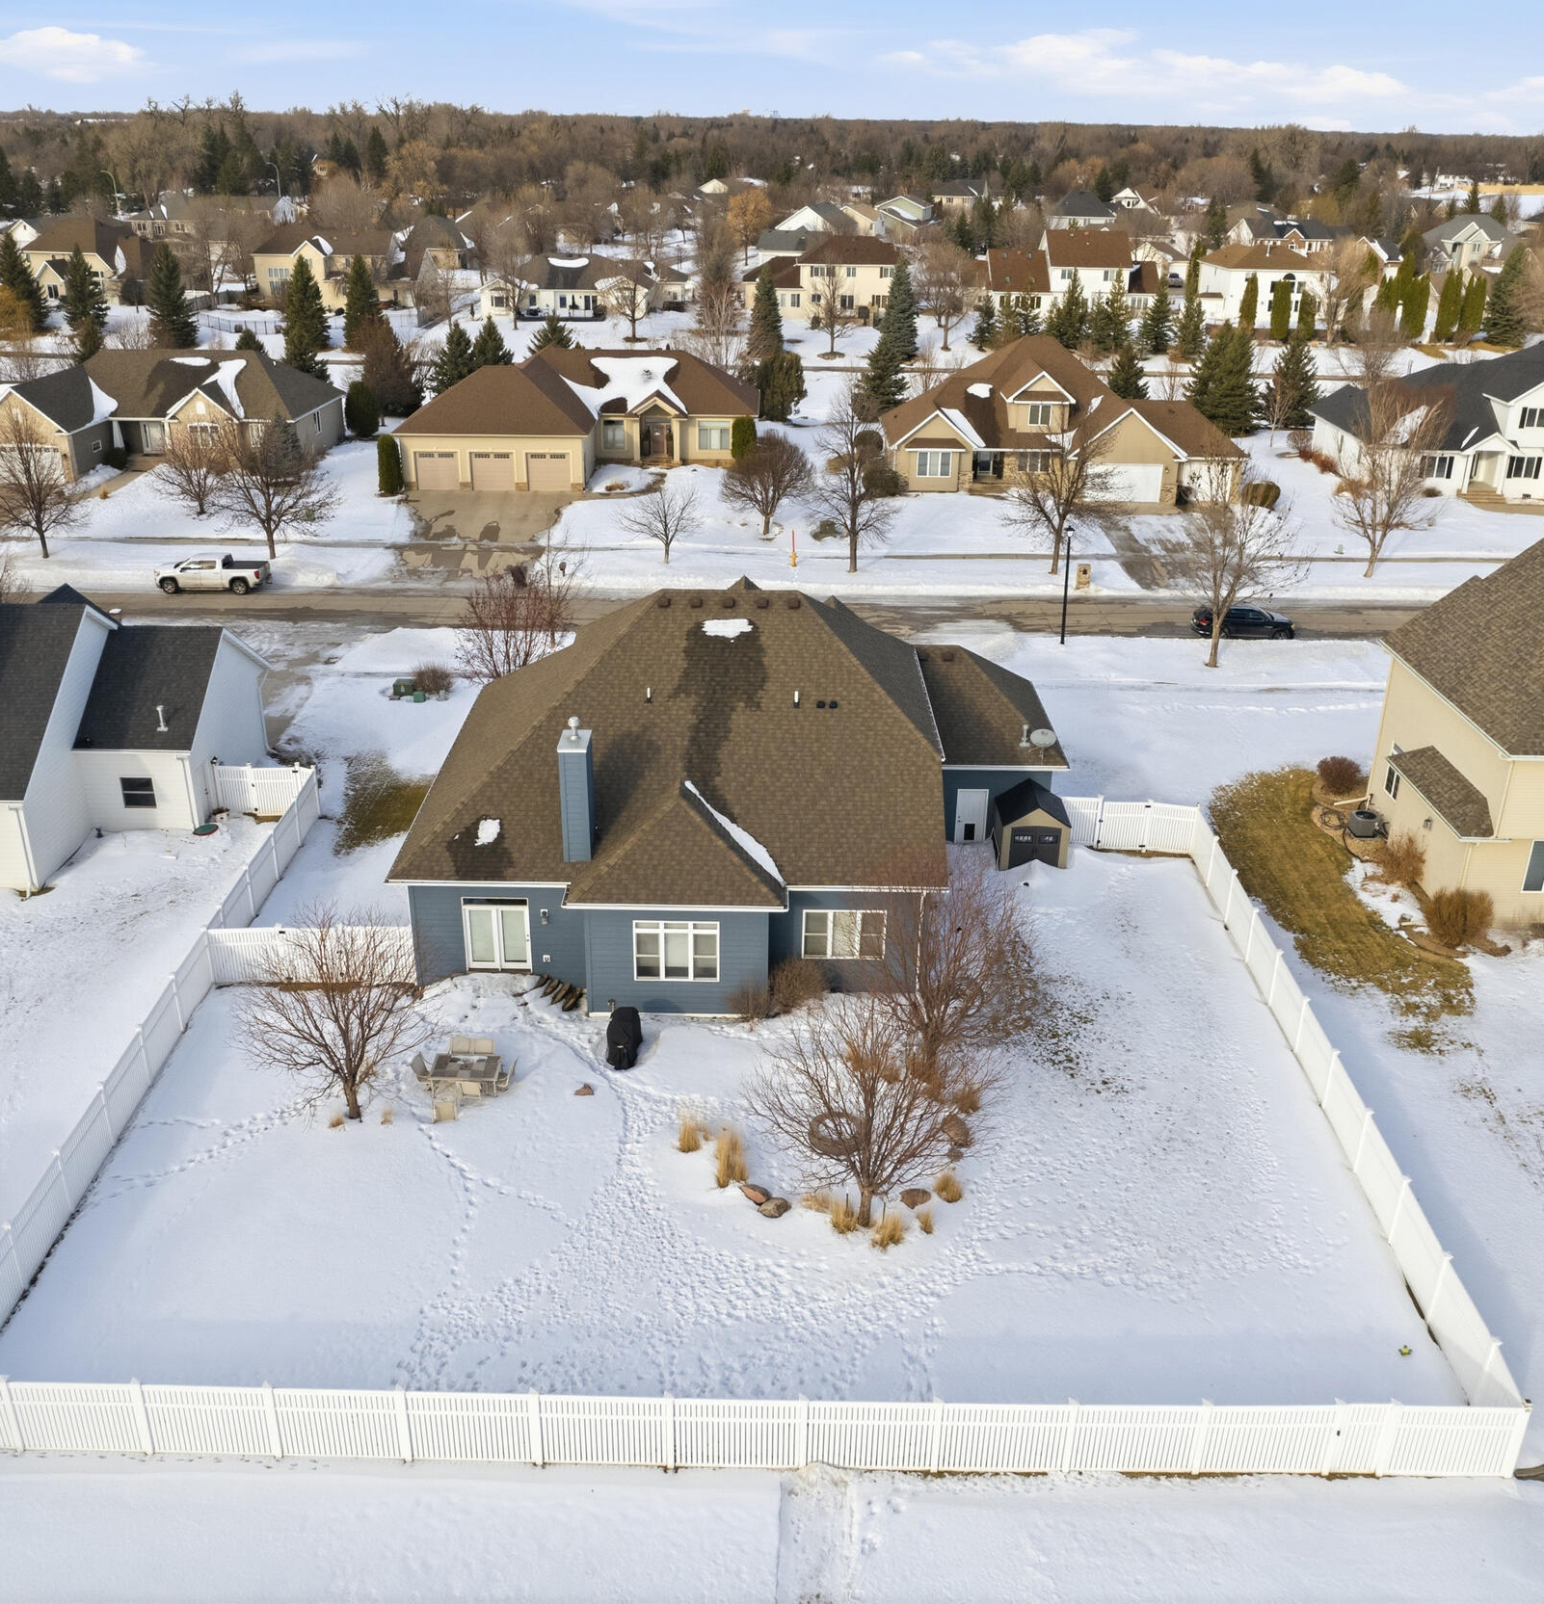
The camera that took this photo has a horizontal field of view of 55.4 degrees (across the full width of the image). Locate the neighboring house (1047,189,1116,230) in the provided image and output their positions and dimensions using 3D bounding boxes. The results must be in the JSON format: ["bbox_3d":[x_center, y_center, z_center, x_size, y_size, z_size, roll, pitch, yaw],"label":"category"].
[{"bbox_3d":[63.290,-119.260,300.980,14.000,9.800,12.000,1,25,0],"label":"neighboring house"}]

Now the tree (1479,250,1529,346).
[{"bbox_3d":[85.091,-58.018,168.458,5.386,10.644,5.386,1,25,0],"label":"tree"}]

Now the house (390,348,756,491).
[{"bbox_3d":[-12.644,-27.262,102.963,23.300,7.200,18.500,1,25,0],"label":"house"}]

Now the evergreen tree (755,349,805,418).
[{"bbox_3d":[0.723,-34.073,120.585,4.078,5.560,4.078,1,25,0],"label":"evergreen tree"}]

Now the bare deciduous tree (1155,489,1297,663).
[{"bbox_3d":[20.793,-10.083,67.339,6.382,8.203,6.382,1,25,0],"label":"bare deciduous tree"}]

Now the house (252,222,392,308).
[{"bbox_3d":[-55.830,-67.930,186.930,17.800,9.100,13.500,1,25,0],"label":"house"}]

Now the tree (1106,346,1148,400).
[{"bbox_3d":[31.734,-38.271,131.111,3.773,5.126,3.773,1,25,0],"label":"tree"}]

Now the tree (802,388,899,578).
[{"bbox_3d":[4.417,-17.383,80.157,5.297,10.005,5.297,1,25,0],"label":"tree"}]

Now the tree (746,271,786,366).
[{"bbox_3d":[-0.636,-49.641,150.251,3.929,9.000,3.929,1,25,0],"label":"tree"}]

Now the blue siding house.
[{"bbox_3d":[-0.370,-2.278,47.708,20.600,9.600,19.200,1,25,0],"label":"blue siding house"}]

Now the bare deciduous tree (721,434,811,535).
[{"bbox_3d":[-0.286,-18.676,86.823,5.534,6.011,5.534,1,25,0],"label":"bare deciduous tree"}]

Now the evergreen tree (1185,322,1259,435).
[{"bbox_3d":[36.100,-33.956,117.411,5.700,8.900,5.530,1,25,0],"label":"evergreen tree"}]

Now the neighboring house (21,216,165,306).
[{"bbox_3d":[-87.350,-71.010,191.990,18.500,9.600,15.500,1,25,0],"label":"neighboring house"}]

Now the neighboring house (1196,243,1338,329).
[{"bbox_3d":[63.428,-66.697,188.422,14.200,9.200,14.000,1,25,0],"label":"neighboring house"}]

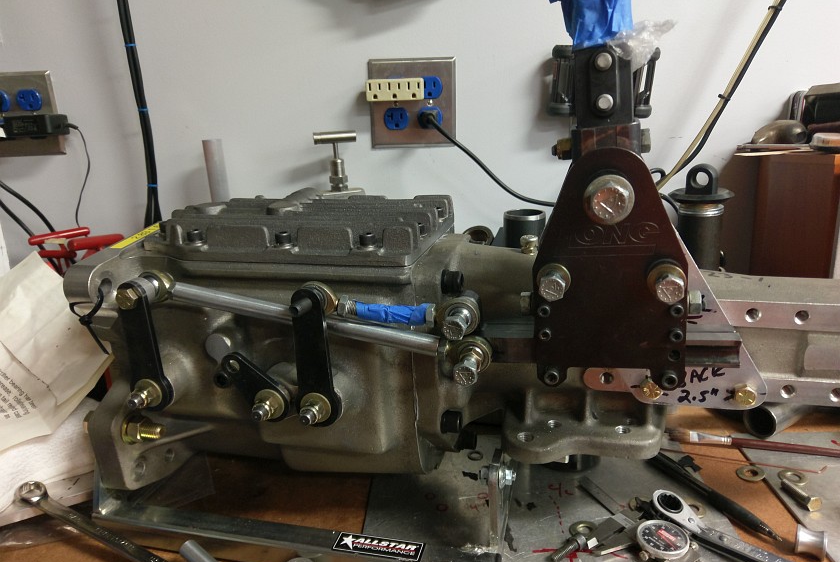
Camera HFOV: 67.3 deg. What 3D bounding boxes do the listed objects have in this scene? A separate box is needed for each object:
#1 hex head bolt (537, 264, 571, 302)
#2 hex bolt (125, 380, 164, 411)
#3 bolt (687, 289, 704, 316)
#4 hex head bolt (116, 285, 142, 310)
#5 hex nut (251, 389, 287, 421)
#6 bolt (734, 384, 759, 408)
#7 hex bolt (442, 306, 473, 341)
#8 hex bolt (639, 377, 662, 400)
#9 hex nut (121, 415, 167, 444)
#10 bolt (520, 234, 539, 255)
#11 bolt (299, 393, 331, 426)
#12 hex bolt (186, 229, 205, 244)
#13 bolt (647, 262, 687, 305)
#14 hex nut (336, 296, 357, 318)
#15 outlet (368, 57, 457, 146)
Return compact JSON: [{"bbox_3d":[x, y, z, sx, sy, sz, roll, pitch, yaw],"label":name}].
[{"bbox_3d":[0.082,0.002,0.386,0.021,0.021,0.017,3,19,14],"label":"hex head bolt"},{"bbox_3d":[-0.204,0.085,0.467,0.021,0.021,0.022,3,19,14],"label":"hex bolt"},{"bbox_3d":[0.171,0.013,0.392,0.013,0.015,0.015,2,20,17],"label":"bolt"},{"bbox_3d":[-0.217,0.013,0.468,0.015,0.015,0.010,3,19,14],"label":"hex head bolt"},{"bbox_3d":[-0.116,0.096,0.470,0.024,0.024,0.021,2,20,17],"label":"hex nut"},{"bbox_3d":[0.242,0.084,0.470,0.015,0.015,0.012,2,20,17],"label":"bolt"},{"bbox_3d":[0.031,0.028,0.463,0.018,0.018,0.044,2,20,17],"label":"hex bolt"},{"bbox_3d":[0.167,0.078,0.455,0.015,0.015,0.009,3,19,14],"label":"hex bolt"},{"bbox_3d":[-0.217,0.117,0.497,0.031,0.021,0.021,3,19,14],"label":"hex nut"},{"bbox_3d":[0.084,-0.028,0.485,0.014,0.015,0.014,3,19,14],"label":"bolt"},{"bbox_3d":[-0.079,0.097,0.460,0.024,0.024,0.022,2,20,17],"label":"bolt"},{"bbox_3d":[-0.174,-0.034,0.488,0.013,0.009,0.013,3,19,14],"label":"hex bolt"},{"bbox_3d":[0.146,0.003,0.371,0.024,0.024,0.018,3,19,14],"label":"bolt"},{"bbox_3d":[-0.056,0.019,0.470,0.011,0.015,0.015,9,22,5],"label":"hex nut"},{"bbox_3d":[-0.009,-0.235,0.840,0.116,0.114,0.008,0,19,6],"label":"outlet"}]

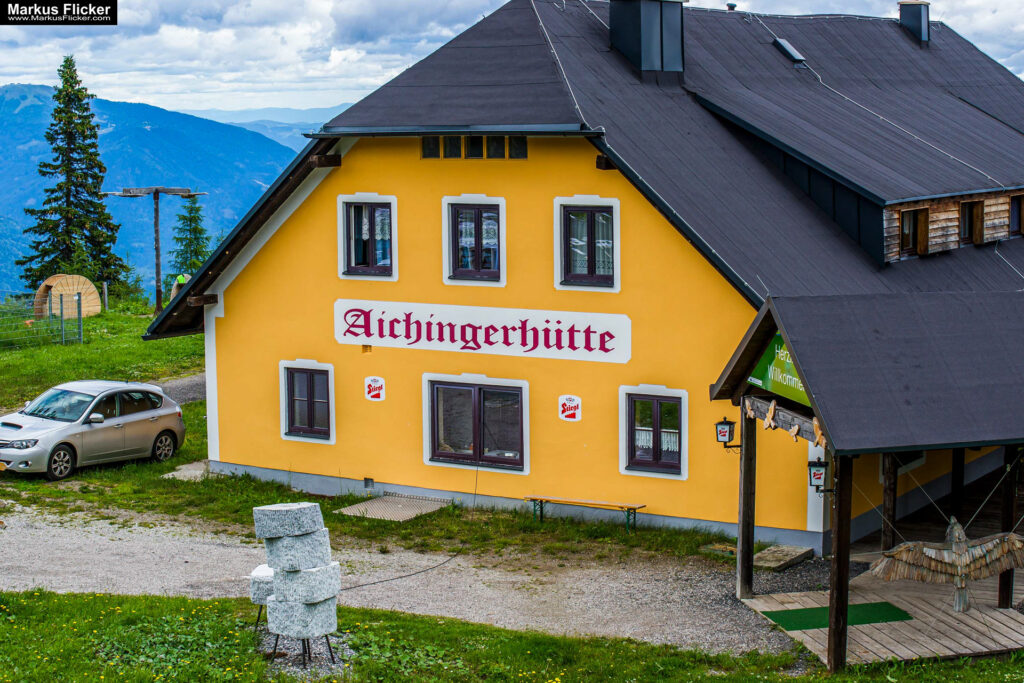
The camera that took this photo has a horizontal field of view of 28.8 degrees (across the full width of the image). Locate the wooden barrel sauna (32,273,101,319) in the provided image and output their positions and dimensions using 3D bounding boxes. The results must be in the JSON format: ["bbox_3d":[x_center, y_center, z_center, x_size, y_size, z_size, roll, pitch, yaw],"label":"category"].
[{"bbox_3d":[-15.200,-1.477,68.400,1.950,1.650,1.200,-7,9,-39],"label":"wooden barrel sauna"}]

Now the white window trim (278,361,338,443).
[{"bbox_3d":[-3.763,1.100,36.845,1.271,1.545,0.120,4,8,32],"label":"white window trim"}]

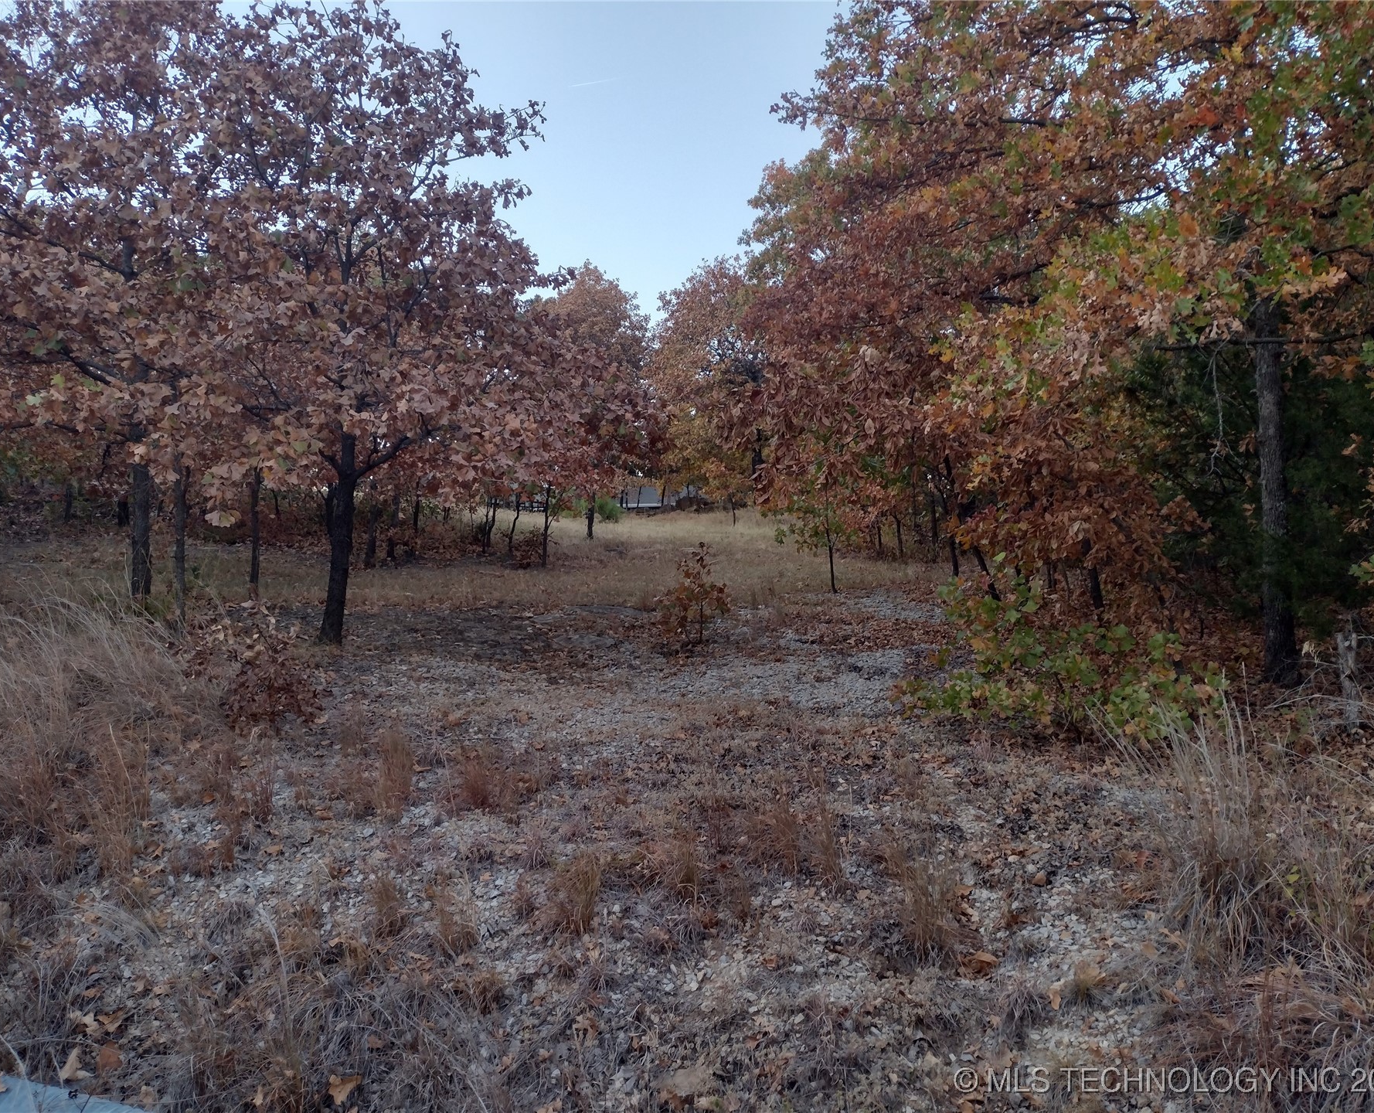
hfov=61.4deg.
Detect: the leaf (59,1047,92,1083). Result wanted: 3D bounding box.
[{"bbox_3d":[-1.692,1.407,3.200,0.092,0.065,0.080,-1,2,0],"label":"leaf"}]

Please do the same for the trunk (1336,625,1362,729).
[{"bbox_3d":[4.637,0.844,8.100,0.170,0.720,0.150,-1,2,0],"label":"trunk"}]

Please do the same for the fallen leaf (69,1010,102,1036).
[{"bbox_3d":[-1.947,1.510,3.750,0.105,0.030,0.110,0,6,0],"label":"fallen leaf"}]

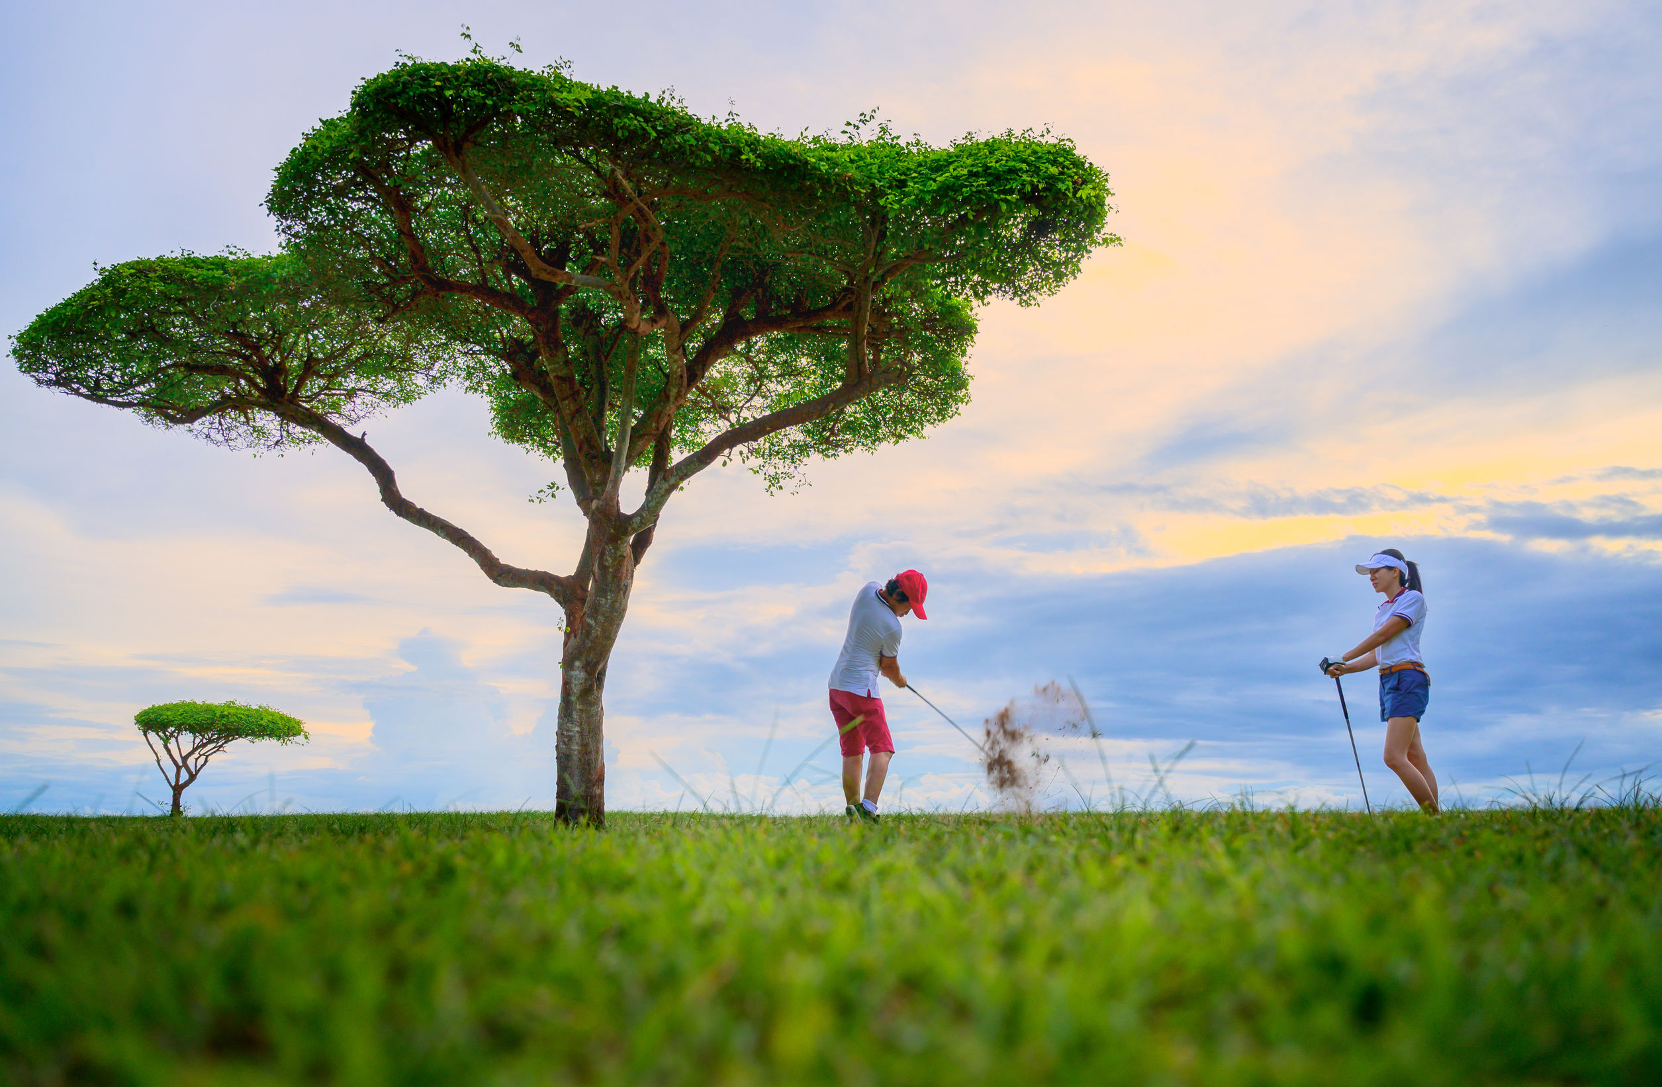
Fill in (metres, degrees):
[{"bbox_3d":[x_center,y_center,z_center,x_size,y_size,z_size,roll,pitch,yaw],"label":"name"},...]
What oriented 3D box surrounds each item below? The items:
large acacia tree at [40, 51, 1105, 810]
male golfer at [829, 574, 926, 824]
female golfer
[{"bbox_3d":[-1.900,-0.343,7.969,7.000,4.400,5.400,0,-13,0],"label":"large acacia tree"},{"bbox_3d":[0.297,0.930,7.478,0.580,1.580,0.530,10,-16,-38],"label":"male golfer"},{"bbox_3d":[3.210,0.830,6.988,0.640,1.620,0.460,3,-13,-15],"label":"female golfer"}]

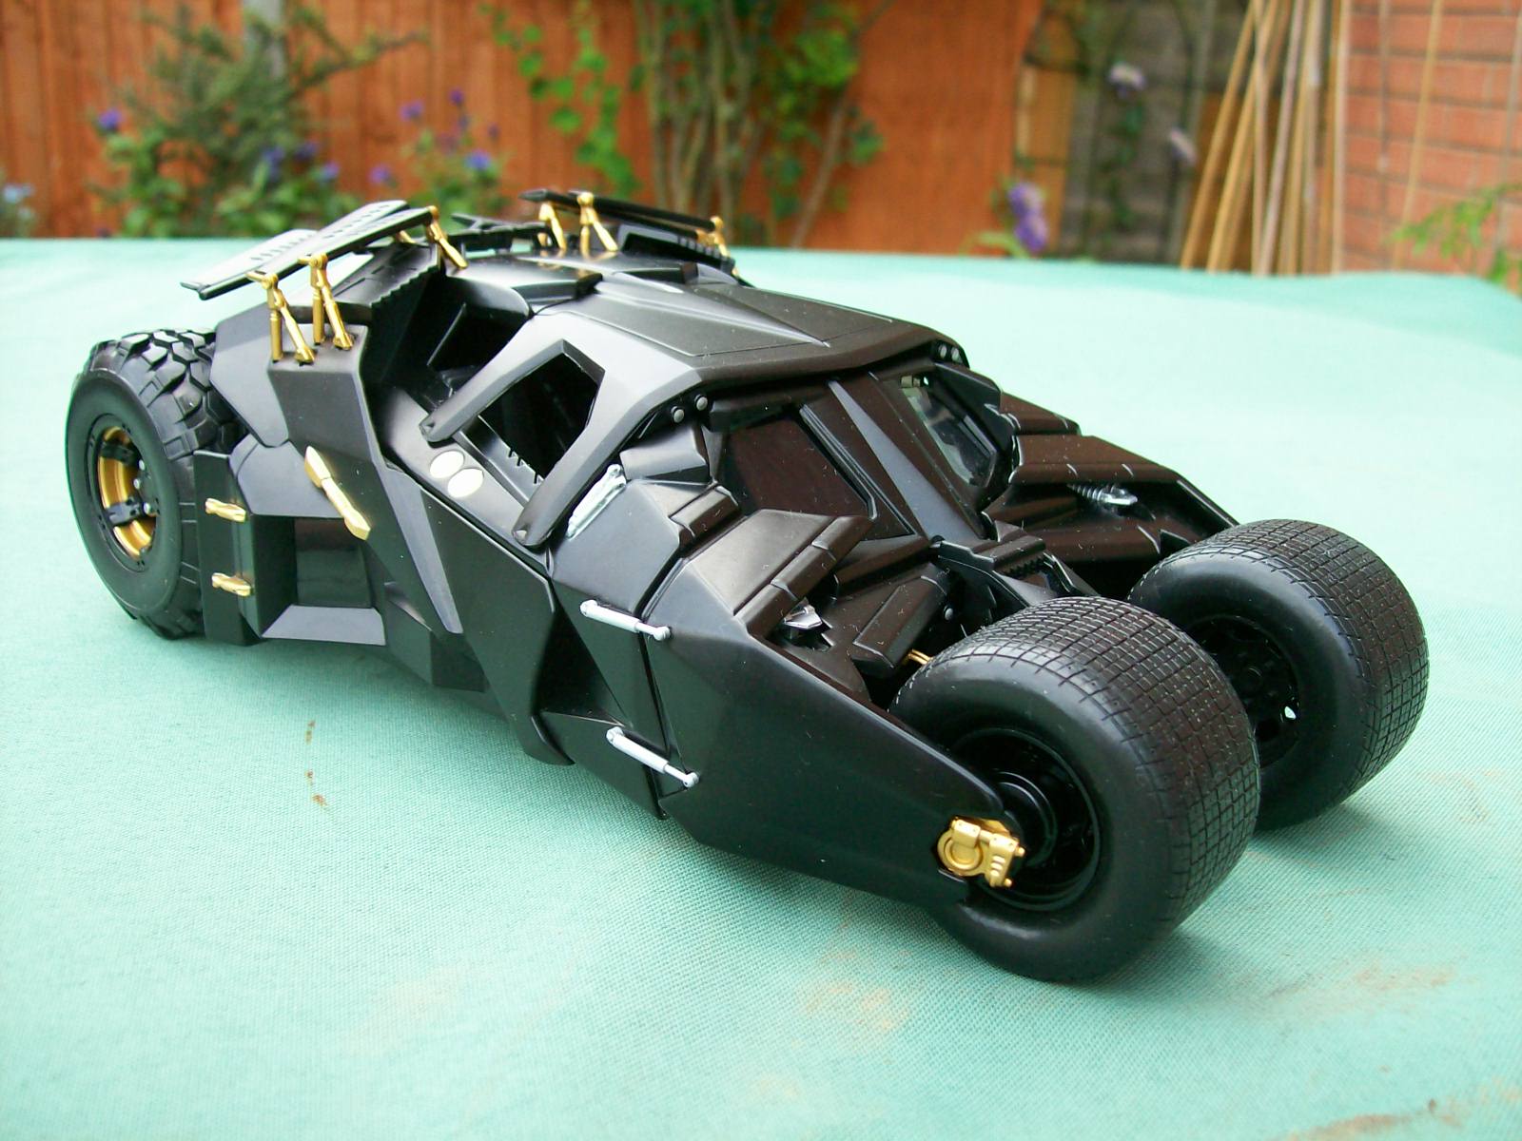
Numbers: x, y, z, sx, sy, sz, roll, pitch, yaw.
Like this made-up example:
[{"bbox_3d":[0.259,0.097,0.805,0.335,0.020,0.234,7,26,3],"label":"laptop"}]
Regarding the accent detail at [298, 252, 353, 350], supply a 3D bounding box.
[{"bbox_3d":[-0.084,-0.052,0.306,0.017,0.019,0.004,22,27,39],"label":"accent detail"}]

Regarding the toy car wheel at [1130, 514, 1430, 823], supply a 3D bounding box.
[{"bbox_3d":[0.089,0.018,0.282,0.053,0.053,0.030,22,27,39],"label":"toy car wheel"}]

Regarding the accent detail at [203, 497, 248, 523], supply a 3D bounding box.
[{"bbox_3d":[-0.097,-0.011,0.288,0.015,0.003,0.003,22,27,39],"label":"accent detail"}]

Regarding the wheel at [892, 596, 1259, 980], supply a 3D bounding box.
[{"bbox_3d":[0.046,0.032,0.238,0.053,0.053,0.030,22,27,39],"label":"wheel"}]

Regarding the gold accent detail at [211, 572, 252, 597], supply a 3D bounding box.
[{"bbox_3d":[-0.098,0.003,0.292,0.014,0.003,0.003,22,27,39],"label":"gold accent detail"}]

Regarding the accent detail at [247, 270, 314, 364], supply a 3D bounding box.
[{"bbox_3d":[-0.095,-0.050,0.312,0.024,0.018,0.004,22,27,39],"label":"accent detail"}]

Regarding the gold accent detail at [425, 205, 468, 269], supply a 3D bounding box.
[{"bbox_3d":[-0.066,-0.070,0.331,0.015,0.013,0.004,22,27,39],"label":"gold accent detail"}]

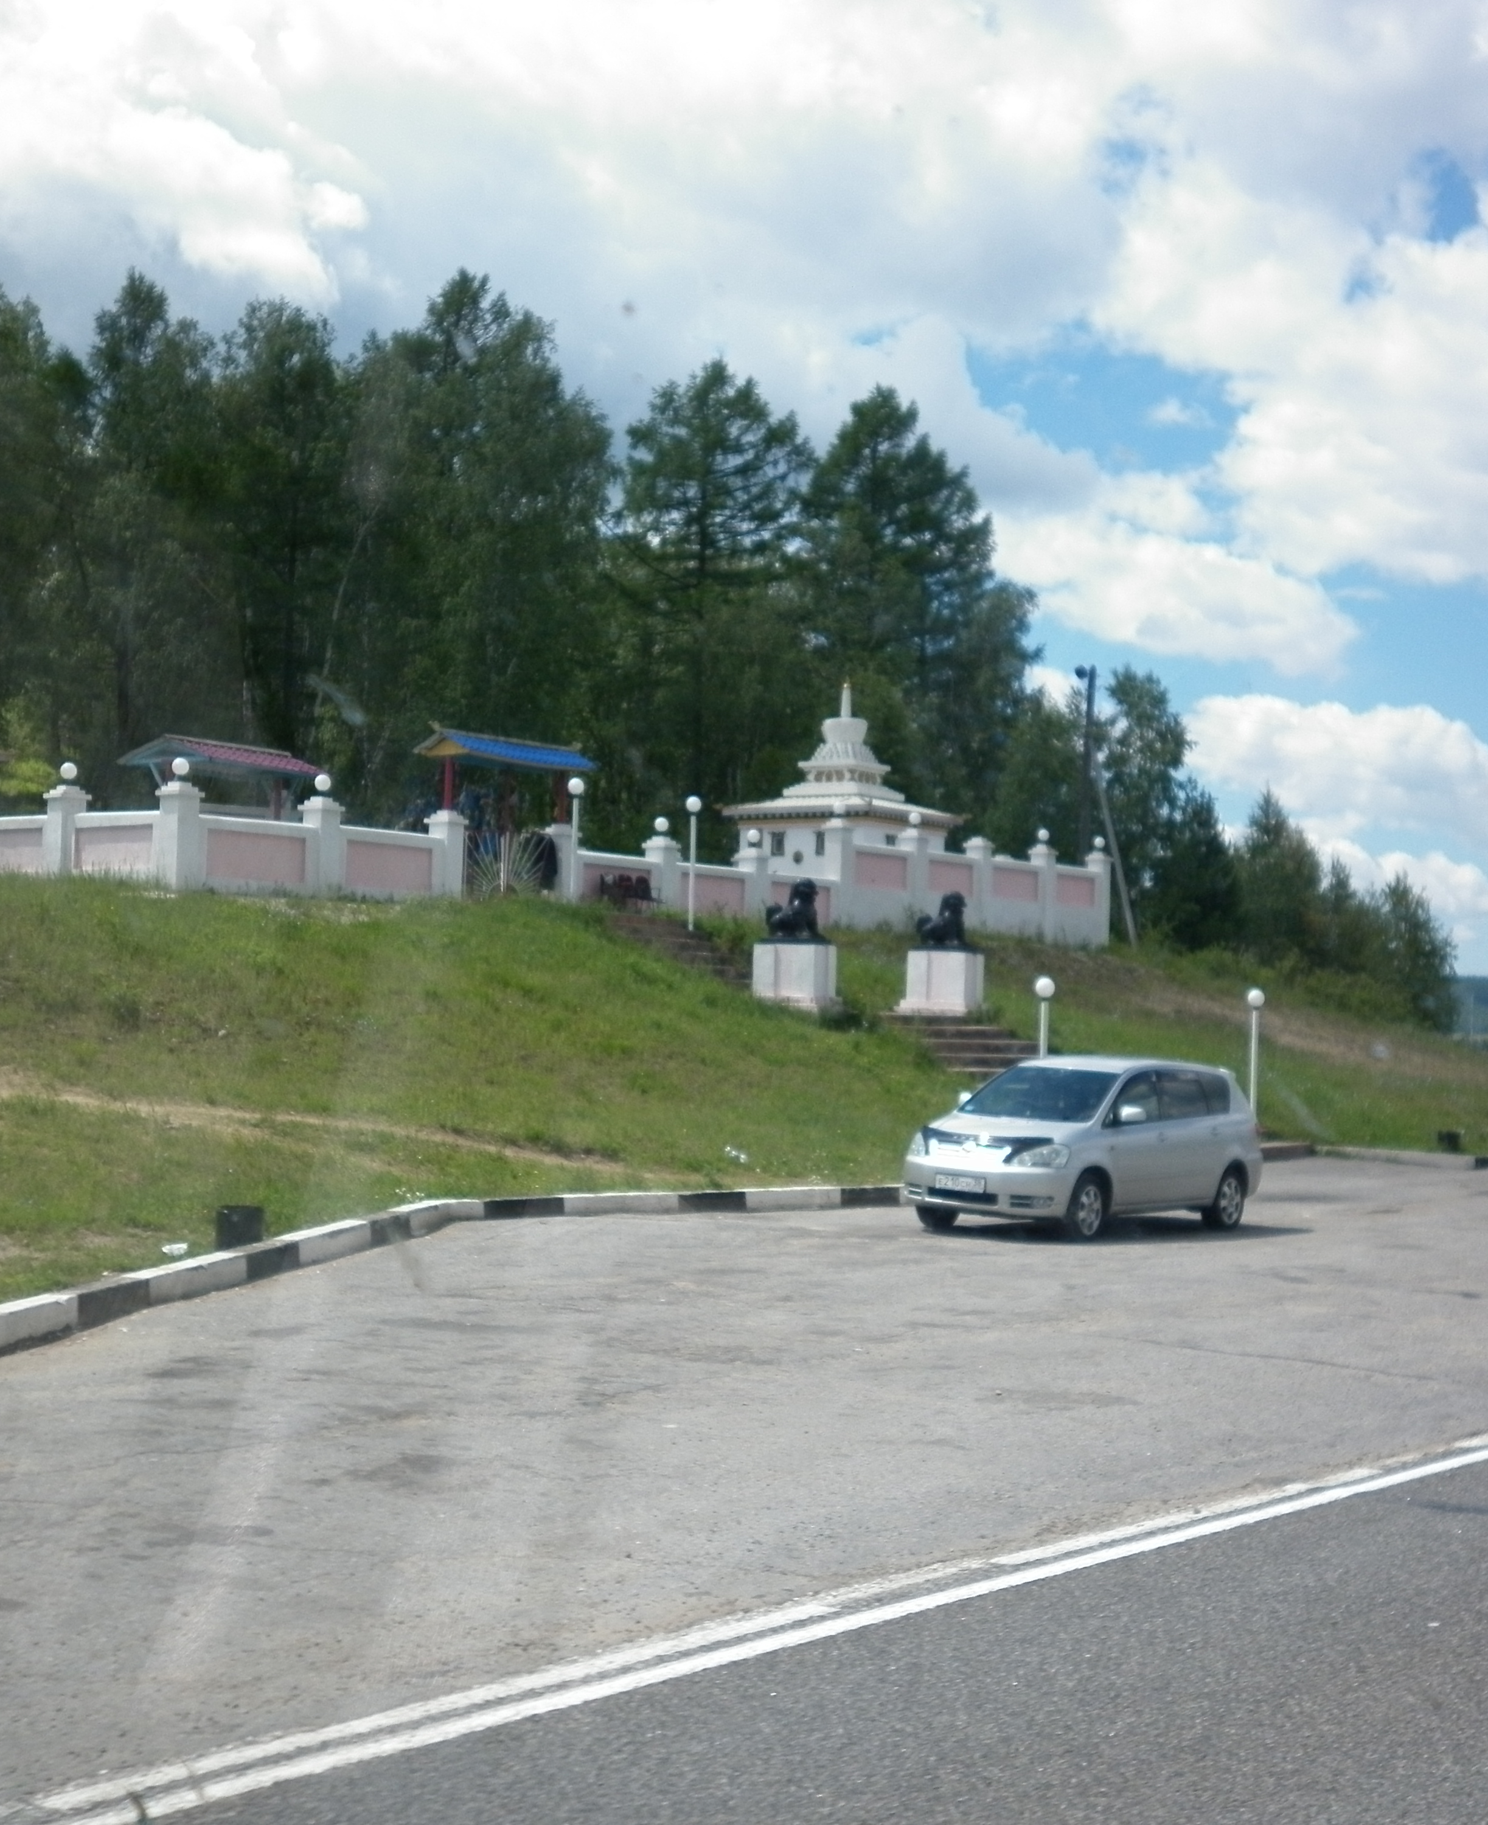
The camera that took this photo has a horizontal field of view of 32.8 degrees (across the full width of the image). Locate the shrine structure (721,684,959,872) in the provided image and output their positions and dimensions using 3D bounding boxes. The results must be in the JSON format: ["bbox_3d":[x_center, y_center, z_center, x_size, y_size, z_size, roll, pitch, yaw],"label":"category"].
[{"bbox_3d":[2.450,-2.609,61.138,4.400,5.754,4.400,1,-2,36],"label":"shrine structure"}]

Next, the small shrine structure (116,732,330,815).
[{"bbox_3d":[-9.114,-1.596,44.150,2.350,2.756,2.750,0,-2,36],"label":"small shrine structure"}]

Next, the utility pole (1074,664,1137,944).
[{"bbox_3d":[9.344,-2.637,65.495,1.600,7.486,0.900,2,-2,0],"label":"utility pole"}]

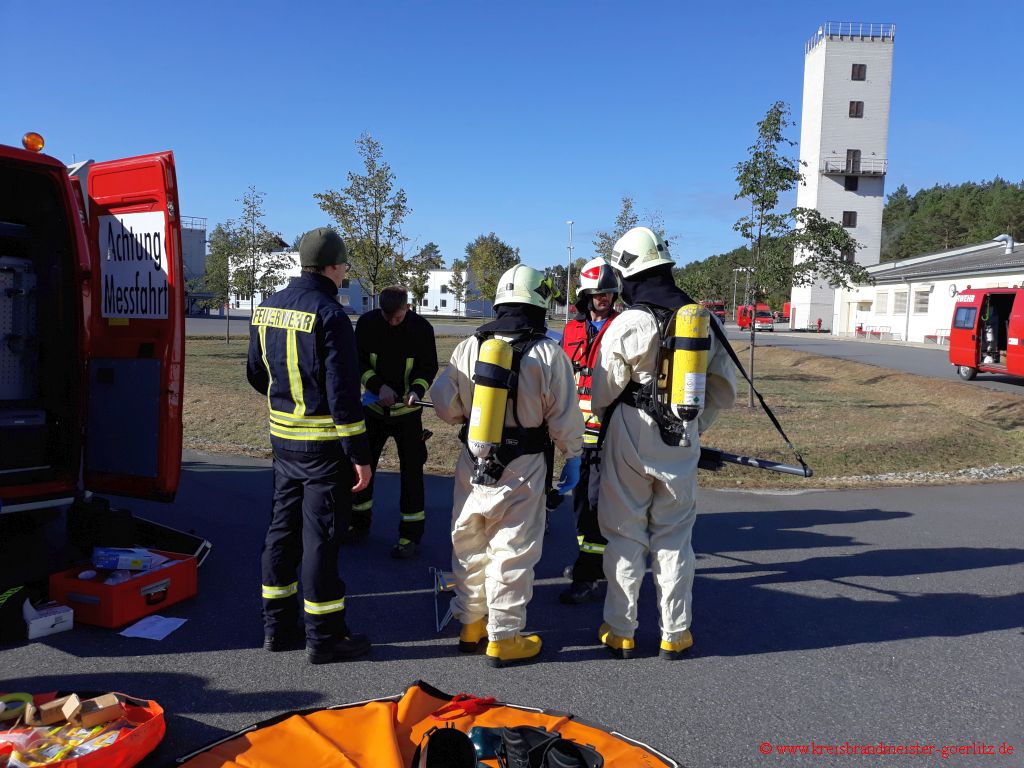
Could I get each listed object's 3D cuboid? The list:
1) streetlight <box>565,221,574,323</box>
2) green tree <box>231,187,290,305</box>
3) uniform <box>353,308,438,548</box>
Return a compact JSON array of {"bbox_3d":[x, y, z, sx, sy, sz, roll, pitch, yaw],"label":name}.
[{"bbox_3d":[4.871,-9.574,69.564,0.700,9.025,0.400,-3,7,-37],"label":"streetlight"},{"bbox_3d":[-8.599,-4.070,27.200,2.000,5.300,2.000,2,5,0],"label":"green tree"},{"bbox_3d":[-0.737,0.288,5.050,0.560,1.500,0.460,2,6,-2],"label":"uniform"}]

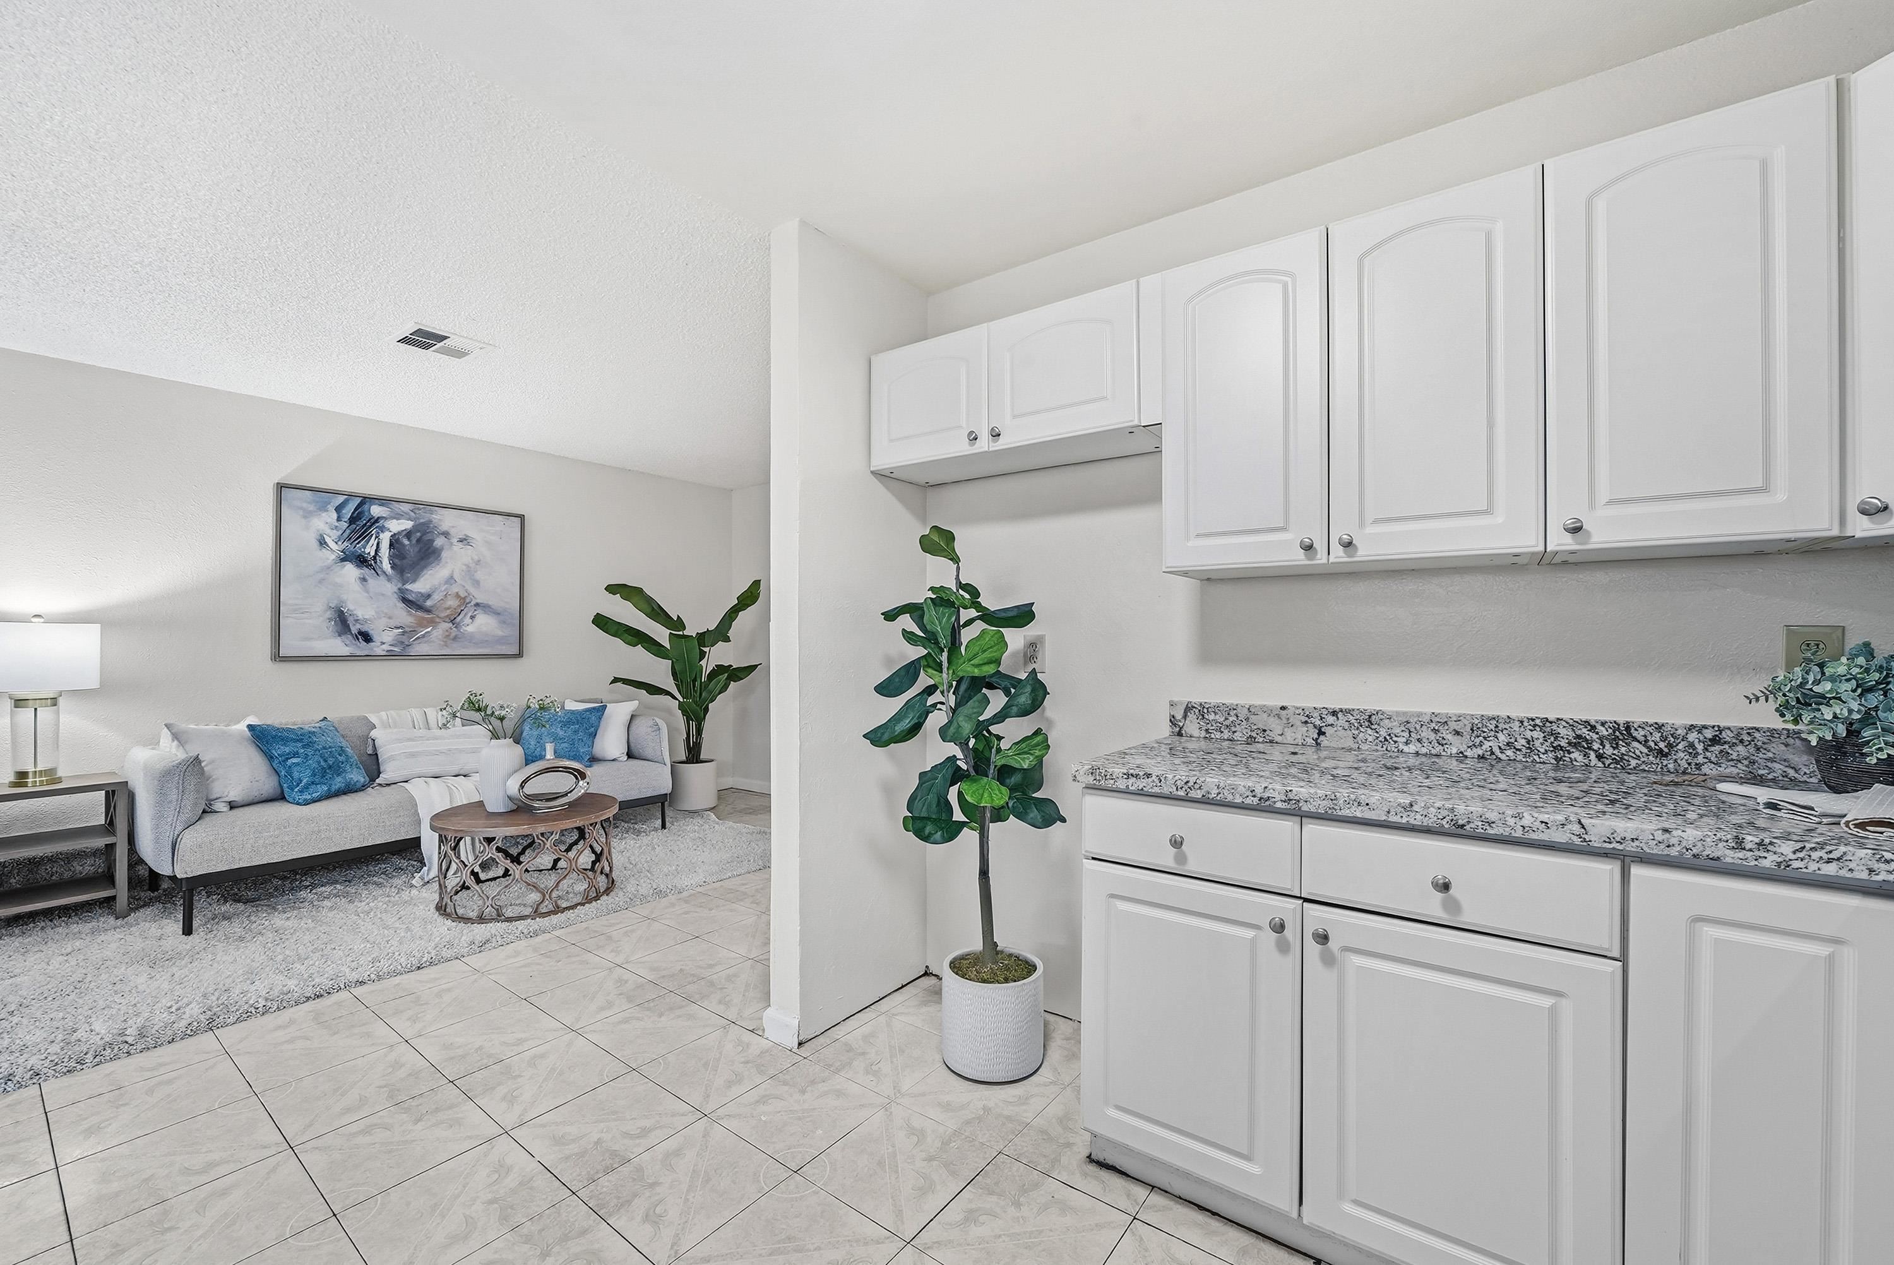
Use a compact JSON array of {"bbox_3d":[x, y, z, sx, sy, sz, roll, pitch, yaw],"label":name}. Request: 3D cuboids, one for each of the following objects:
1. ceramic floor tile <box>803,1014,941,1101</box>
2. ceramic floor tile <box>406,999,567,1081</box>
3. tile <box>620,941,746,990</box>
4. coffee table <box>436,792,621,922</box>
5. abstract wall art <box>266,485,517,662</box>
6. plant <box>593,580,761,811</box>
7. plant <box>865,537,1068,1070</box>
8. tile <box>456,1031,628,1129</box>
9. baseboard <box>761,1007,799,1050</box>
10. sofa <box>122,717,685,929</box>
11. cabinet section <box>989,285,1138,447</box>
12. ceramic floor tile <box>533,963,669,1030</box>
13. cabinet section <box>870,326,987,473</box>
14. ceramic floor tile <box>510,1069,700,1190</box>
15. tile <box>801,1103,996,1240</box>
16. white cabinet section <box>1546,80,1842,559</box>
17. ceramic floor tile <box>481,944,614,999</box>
[{"bbox_3d":[-0.175,1.228,2.155,0.331,0.010,0.331,0,-1,37],"label":"ceramic floor tile"},{"bbox_3d":[-1.364,1.220,2.210,0.330,0.010,0.330,0,0,37],"label":"ceramic floor tile"},{"bbox_3d":[-0.973,1.232,2.747,0.331,0.010,0.331,0,-1,37],"label":"tile"},{"bbox_3d":[-1.906,1.009,3.373,0.750,0.395,0.750,0,-1,0],"label":"coffee table"},{"bbox_3d":[-3.112,-0.303,4.304,0.045,0.930,1.220,-1,-2,40],"label":"abstract wall art"},{"bbox_3d":[-1.885,0.442,5.267,0.780,1.620,1.020,0,-1,37],"label":"plant"},{"bbox_3d":[0.049,0.454,2.127,0.570,1.530,0.520,0,0,0],"label":"plant"},{"bbox_3d":[-1.100,1.220,2.015,0.330,0.010,0.330,0,0,37],"label":"tile"},{"bbox_3d":[-0.486,1.174,2.187,0.127,0.088,0.016,0,0,37],"label":"baseboard"},{"bbox_3d":[-2.710,0.841,3.980,0.820,0.770,2.220,0,-1,37],"label":"sofa"},{"bbox_3d":[0.396,-0.720,2.158,0.461,0.378,0.300,0,0,36],"label":"cabinet section"},{"bbox_3d":[-1.173,1.229,2.486,0.331,0.010,0.331,0,-1,37],"label":"ceramic floor tile"},{"bbox_3d":[0.021,-0.722,2.430,0.462,0.378,0.300,0,0,36],"label":"cabinet section"},{"bbox_3d":[-0.823,1.202,1.795,0.325,0.010,0.325,0,-1,37],"label":"ceramic floor tile"},{"bbox_3d":[-0.106,1.204,1.667,0.325,0.010,0.325,0,-1,37],"label":"tile"},{"bbox_3d":[1.388,-0.527,1.428,0.371,0.753,0.312,0,0,36],"label":"white cabinet section"},{"bbox_3d":[-1.427,1.223,2.658,0.330,0.010,0.330,0,0,37],"label":"ceramic floor tile"}]

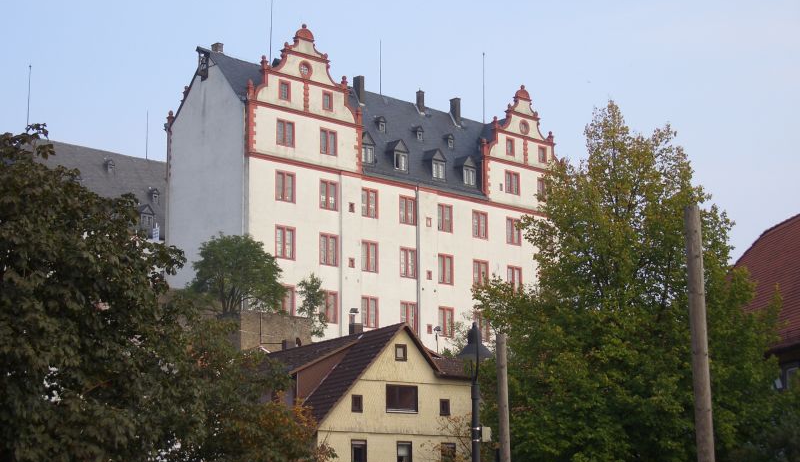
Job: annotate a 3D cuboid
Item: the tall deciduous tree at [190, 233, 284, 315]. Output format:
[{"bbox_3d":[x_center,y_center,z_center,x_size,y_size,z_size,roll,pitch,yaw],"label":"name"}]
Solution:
[{"bbox_3d":[-10.887,2.847,96.000,6.200,5.600,5.900,-1,-12,0],"label":"tall deciduous tree"}]

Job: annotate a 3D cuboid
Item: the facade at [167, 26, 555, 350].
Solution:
[{"bbox_3d":[-1.565,-1.465,120.279,35.490,24.780,10.920,10,-16,-41],"label":"facade"}]

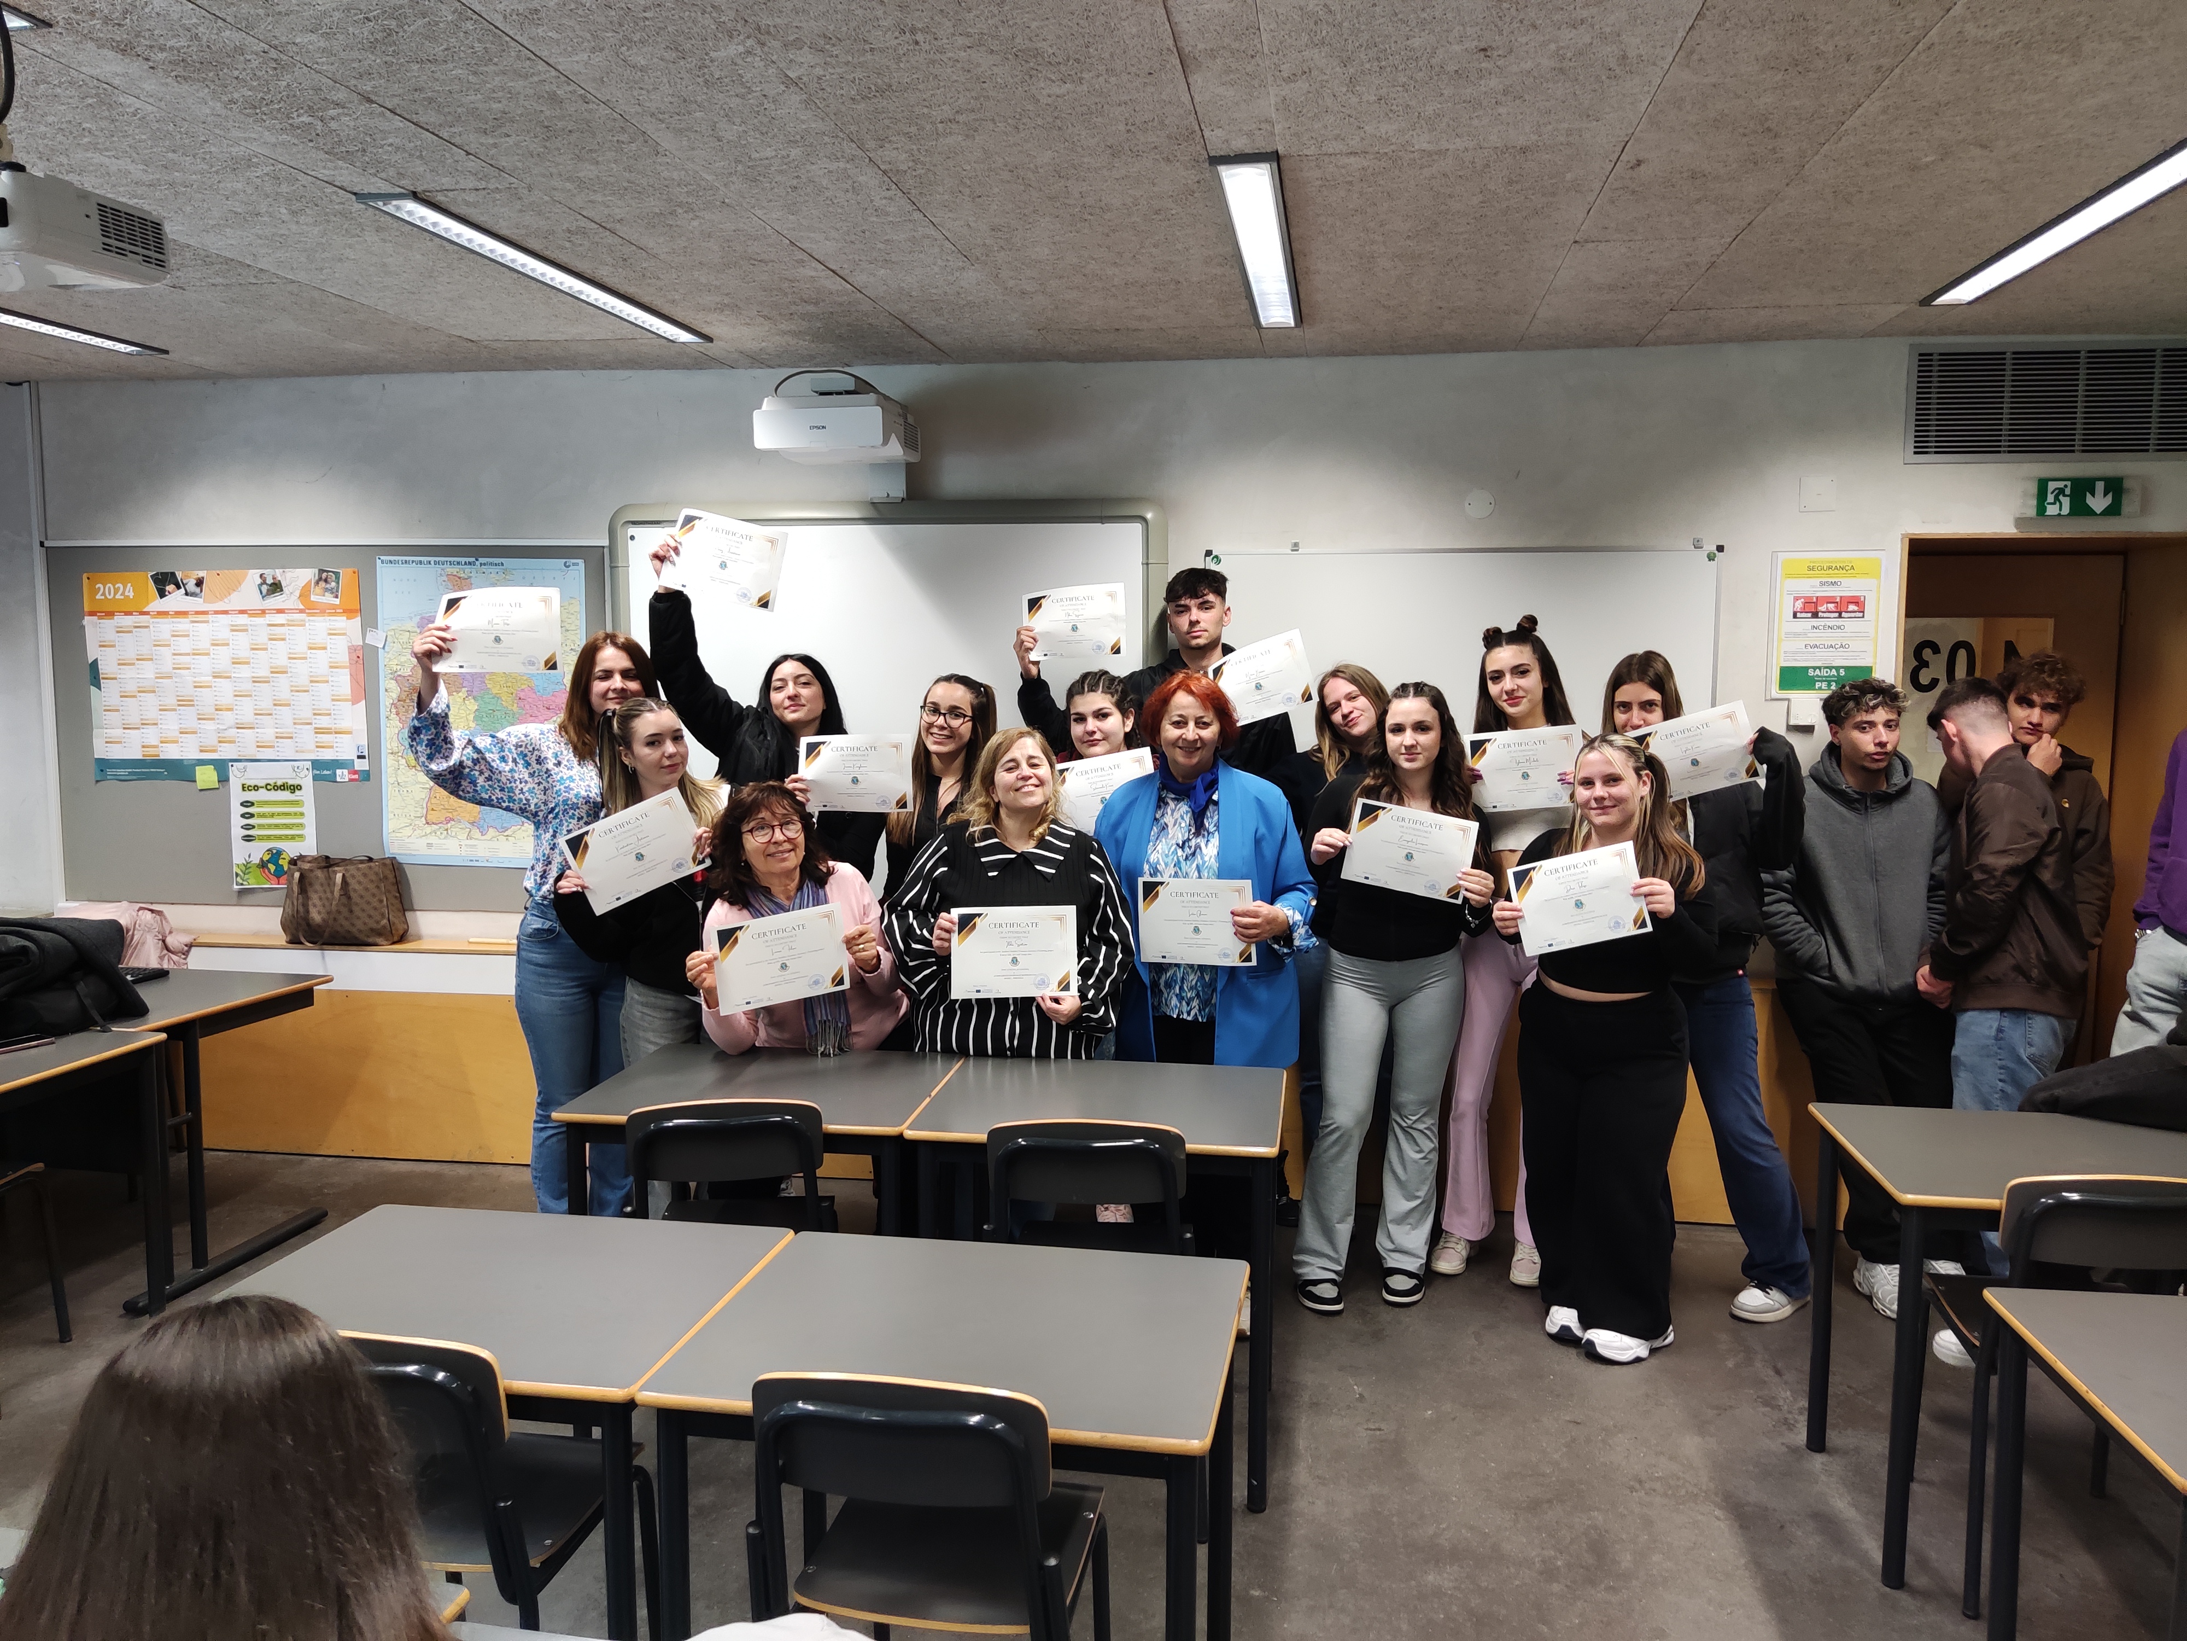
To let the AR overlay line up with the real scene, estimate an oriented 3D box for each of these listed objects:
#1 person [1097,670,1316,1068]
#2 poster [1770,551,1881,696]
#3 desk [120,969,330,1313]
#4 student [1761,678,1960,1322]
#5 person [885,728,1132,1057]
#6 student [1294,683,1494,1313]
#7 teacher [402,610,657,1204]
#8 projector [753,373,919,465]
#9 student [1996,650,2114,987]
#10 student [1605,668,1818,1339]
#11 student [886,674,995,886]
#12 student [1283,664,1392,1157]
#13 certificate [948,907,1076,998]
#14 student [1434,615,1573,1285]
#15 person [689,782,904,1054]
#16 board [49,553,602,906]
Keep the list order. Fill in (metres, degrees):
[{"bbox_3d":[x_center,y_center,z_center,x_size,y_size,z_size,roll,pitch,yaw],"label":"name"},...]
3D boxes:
[{"bbox_3d":[0.288,0.440,4.101,0.560,1.644,0.420,0,6,4],"label":"person"},{"bbox_3d":[2.092,-0.558,4.507,0.289,0.414,0.015,1,6,9],"label":"poster"},{"bbox_3d":[-2.942,0.856,4.468,1.250,0.740,0.720,1,6,9],"label":"desk"},{"bbox_3d":[2.031,0.430,4.204,0.480,1.620,0.440,2,6,20],"label":"student"},{"bbox_3d":[-0.208,0.526,3.934,0.590,1.506,0.430,0,6,1],"label":"person"},{"bbox_3d":[0.761,0.461,4.049,0.500,1.612,0.440,1,6,8],"label":"student"},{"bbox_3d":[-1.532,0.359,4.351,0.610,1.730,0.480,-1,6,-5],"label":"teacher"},{"bbox_3d":[-0.712,-1.097,4.454,0.365,0.151,0.380,1,6,9],"label":"projector"},{"bbox_3d":[2.573,0.359,4.412,0.480,1.690,0.380,2,5,22],"label":"student"},{"bbox_3d":[1.596,0.408,4.128,0.480,1.680,0.420,2,6,20],"label":"student"},{"bbox_3d":[-0.442,0.377,4.517,0.450,1.660,0.320,1,6,6],"label":"student"},{"bbox_3d":[0.705,0.375,4.463,0.480,1.630,0.360,1,5,6],"label":"student"},{"bbox_3d":[-0.187,0.308,3.710,0.297,0.210,0.010,-1,-2,0],"label":"certificate"},{"bbox_3d":[1.116,0.346,4.296,0.430,1.789,0.400,1,6,11],"label":"student"},{"bbox_3d":[-0.724,0.569,3.891,0.530,1.330,0.600,0,5,-9],"label":"person"},{"bbox_3d":[-2.566,-0.314,5.262,2.013,1.217,0.030,1,6,9],"label":"board"}]

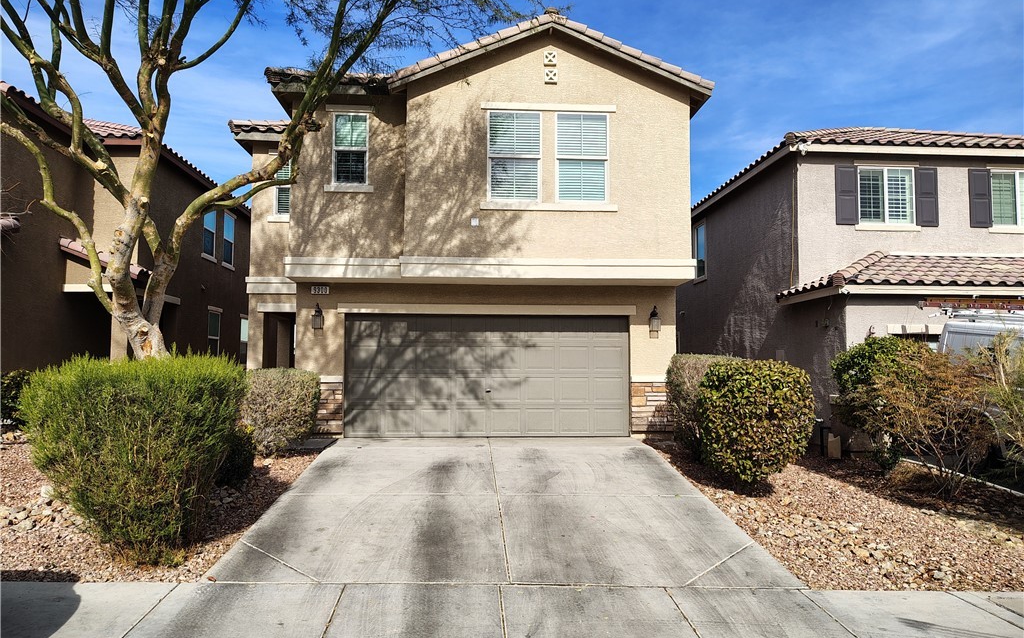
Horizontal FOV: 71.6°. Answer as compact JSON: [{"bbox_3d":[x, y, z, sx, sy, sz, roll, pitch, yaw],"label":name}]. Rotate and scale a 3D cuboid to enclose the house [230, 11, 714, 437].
[{"bbox_3d":[-1.427,-1.081,17.161,8.630,6.920,12.300,0,-4,-3],"label":"house"}]

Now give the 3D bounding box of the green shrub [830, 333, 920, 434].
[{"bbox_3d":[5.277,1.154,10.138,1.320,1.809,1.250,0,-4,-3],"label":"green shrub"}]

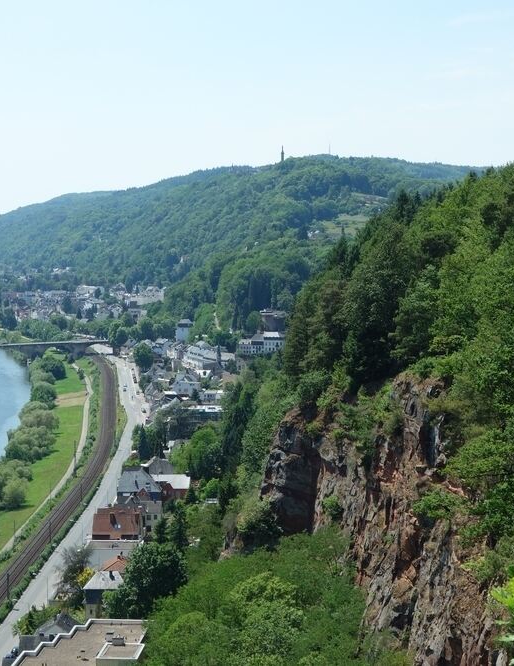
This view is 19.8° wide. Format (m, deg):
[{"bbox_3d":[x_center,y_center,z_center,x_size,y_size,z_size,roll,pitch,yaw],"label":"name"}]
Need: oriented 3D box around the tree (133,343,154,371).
[{"bbox_3d":[-69.421,15.085,900.153,12.000,17.000,12.000,0,4,0],"label":"tree"}]

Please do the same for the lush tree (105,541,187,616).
[{"bbox_3d":[-24.677,55.478,325.721,17.800,17.000,17.000,0,4,0],"label":"lush tree"}]

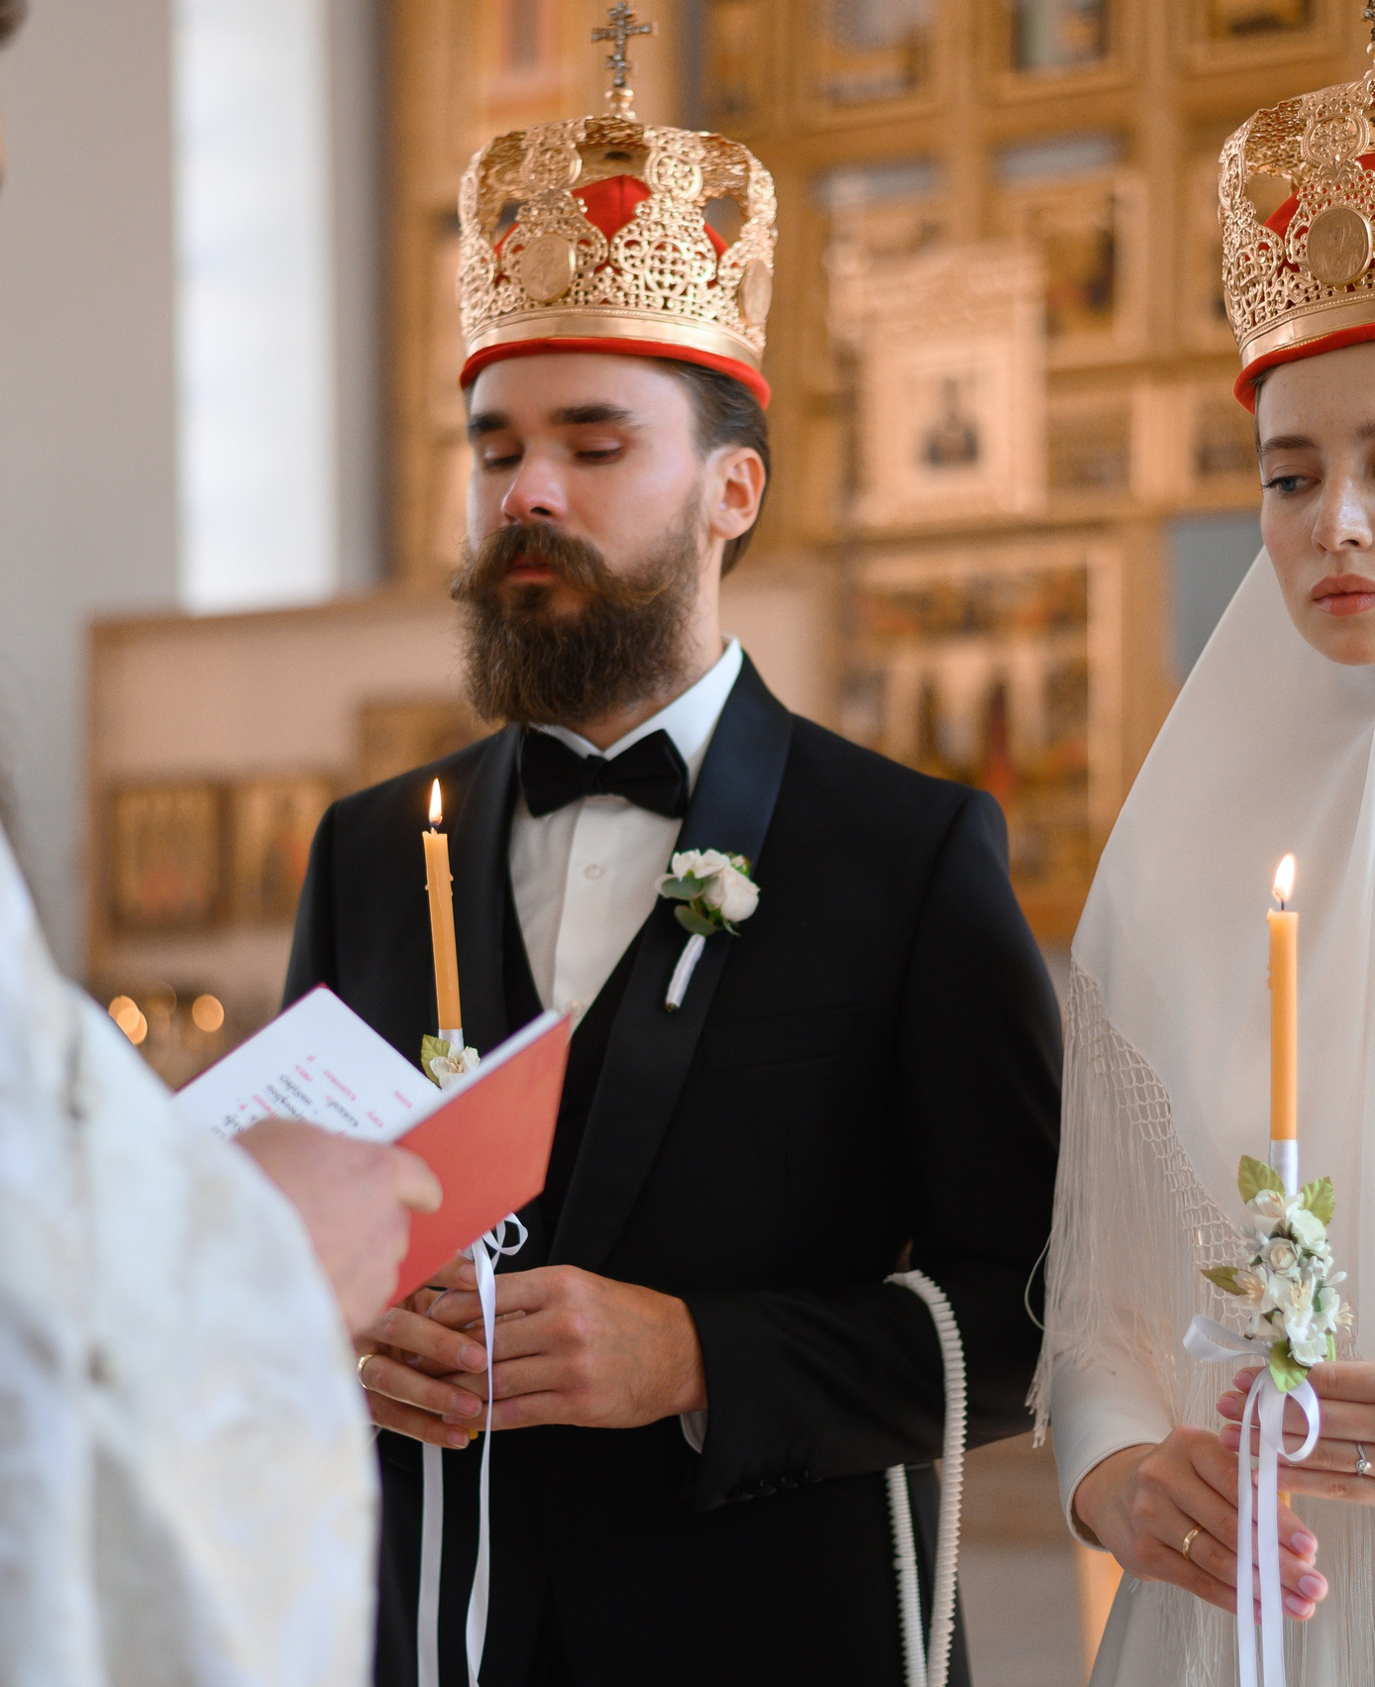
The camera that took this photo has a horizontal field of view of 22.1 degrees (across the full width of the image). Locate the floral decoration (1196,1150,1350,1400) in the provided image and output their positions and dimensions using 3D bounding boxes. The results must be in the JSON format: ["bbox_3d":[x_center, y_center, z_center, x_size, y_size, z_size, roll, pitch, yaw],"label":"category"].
[{"bbox_3d":[0.296,0.217,1.770,0.074,0.118,0.060,-1,-3,14],"label":"floral decoration"}]

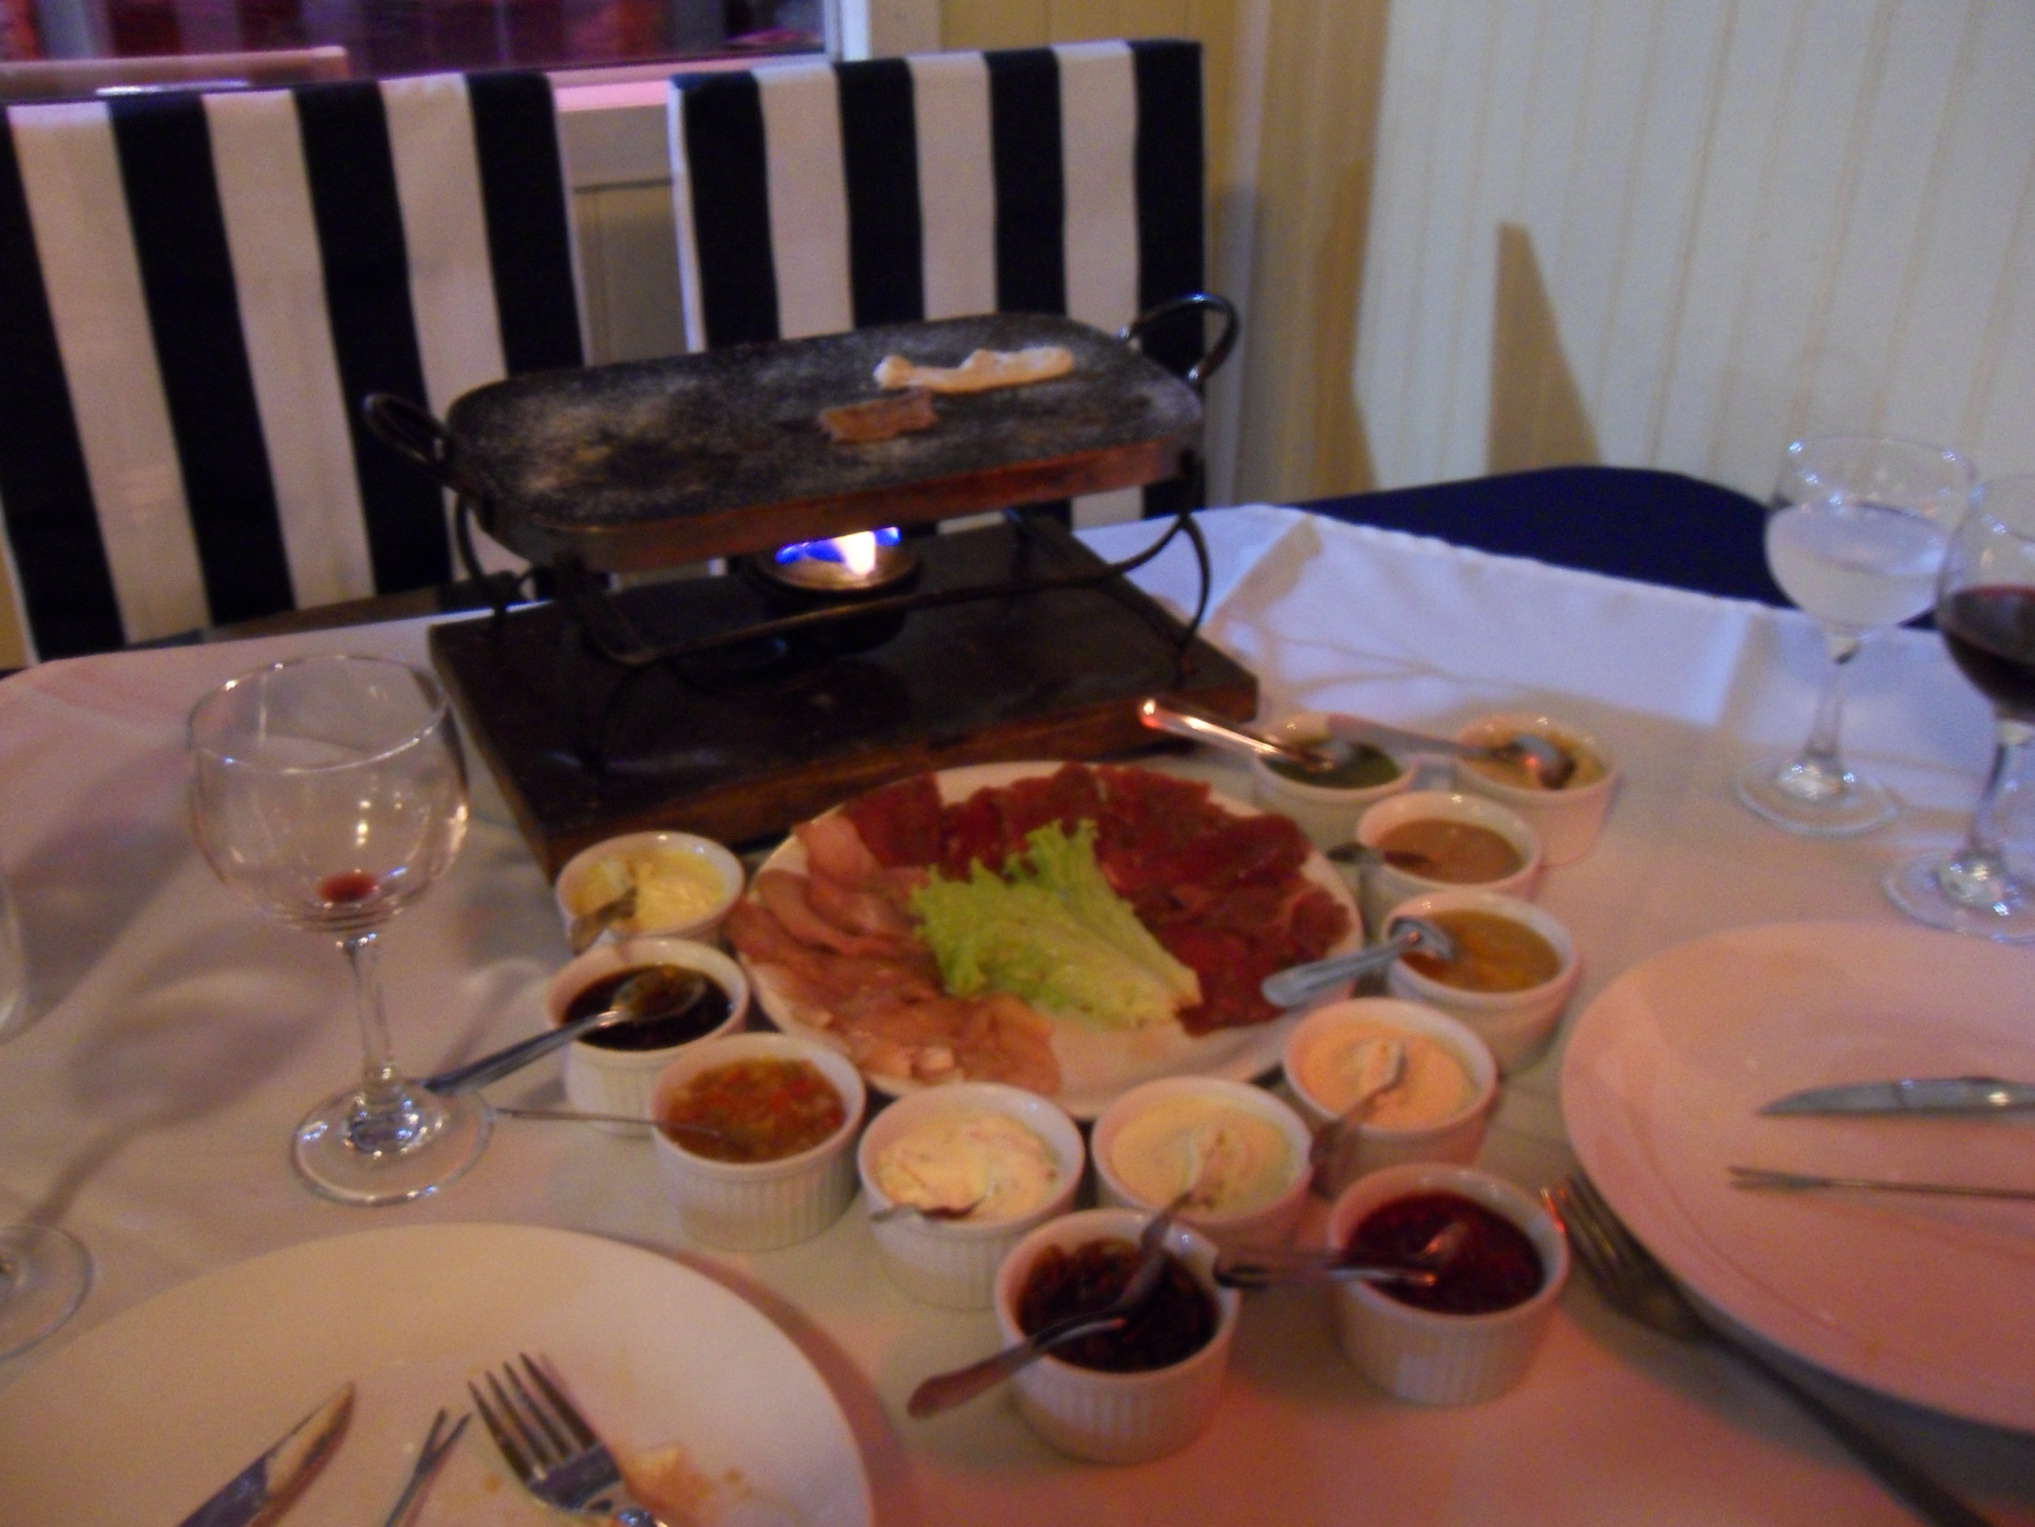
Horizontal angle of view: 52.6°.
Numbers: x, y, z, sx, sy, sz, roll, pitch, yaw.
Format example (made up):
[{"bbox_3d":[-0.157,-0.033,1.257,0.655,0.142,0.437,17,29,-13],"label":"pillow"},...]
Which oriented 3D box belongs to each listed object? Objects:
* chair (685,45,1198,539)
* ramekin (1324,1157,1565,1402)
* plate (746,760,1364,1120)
[{"bbox_3d":[0.038,-0.051,1.642,0.445,0.910,0.530,-13,32,-22],"label":"chair"},{"bbox_3d":[0.138,0.169,0.670,0.075,0.040,0.075,1,30,0],"label":"ramekin"},{"bbox_3d":[0.015,0.071,0.856,0.254,0.024,0.254,0,30,0],"label":"plate"}]

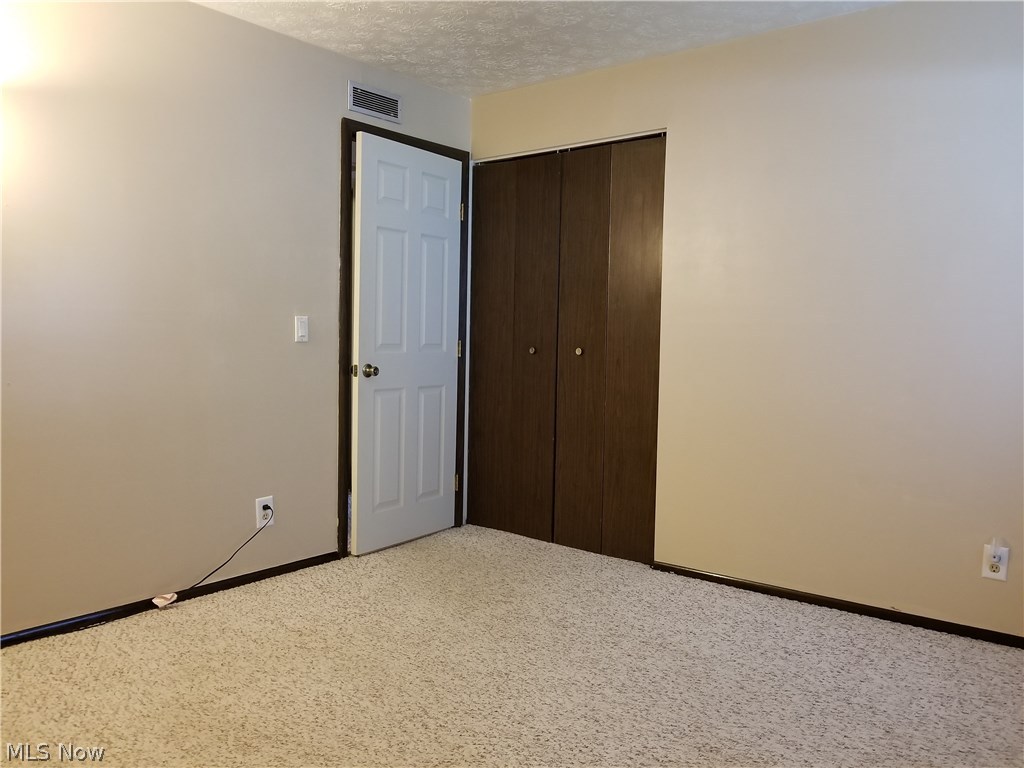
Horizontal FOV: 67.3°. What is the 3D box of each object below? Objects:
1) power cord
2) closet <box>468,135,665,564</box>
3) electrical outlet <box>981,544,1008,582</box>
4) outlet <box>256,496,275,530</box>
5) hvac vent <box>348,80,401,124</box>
[{"bbox_3d":[-1.193,0.699,3.333,0.045,0.295,0.399,4,5,39],"label":"power cord"},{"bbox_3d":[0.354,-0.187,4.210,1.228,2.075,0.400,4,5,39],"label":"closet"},{"bbox_3d":[1.786,0.663,2.844,0.076,0.121,0.020,4,5,39],"label":"electrical outlet"},{"bbox_3d":[-1.103,0.578,3.456,0.020,0.127,0.080,4,5,39],"label":"outlet"},{"bbox_3d":[-0.668,-1.398,3.823,0.025,0.139,0.345,4,5,39],"label":"hvac vent"}]

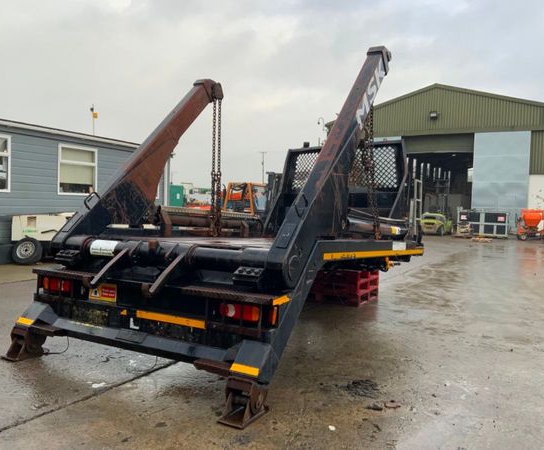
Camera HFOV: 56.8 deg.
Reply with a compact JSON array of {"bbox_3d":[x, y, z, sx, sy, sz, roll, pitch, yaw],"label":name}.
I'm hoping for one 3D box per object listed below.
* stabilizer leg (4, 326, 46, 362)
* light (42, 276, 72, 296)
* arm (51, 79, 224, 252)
[{"bbox_3d":[-2.149,1.020,4.399,0.188,0.240,0.330,3,3,30],"label":"stabilizer leg"},{"bbox_3d":[-1.915,0.536,4.489,0.330,0.112,0.060,2,-1,30],"label":"light"},{"bbox_3d":[-1.327,-0.677,5.774,0.220,0.690,3.240,2,46,30],"label":"arm"}]

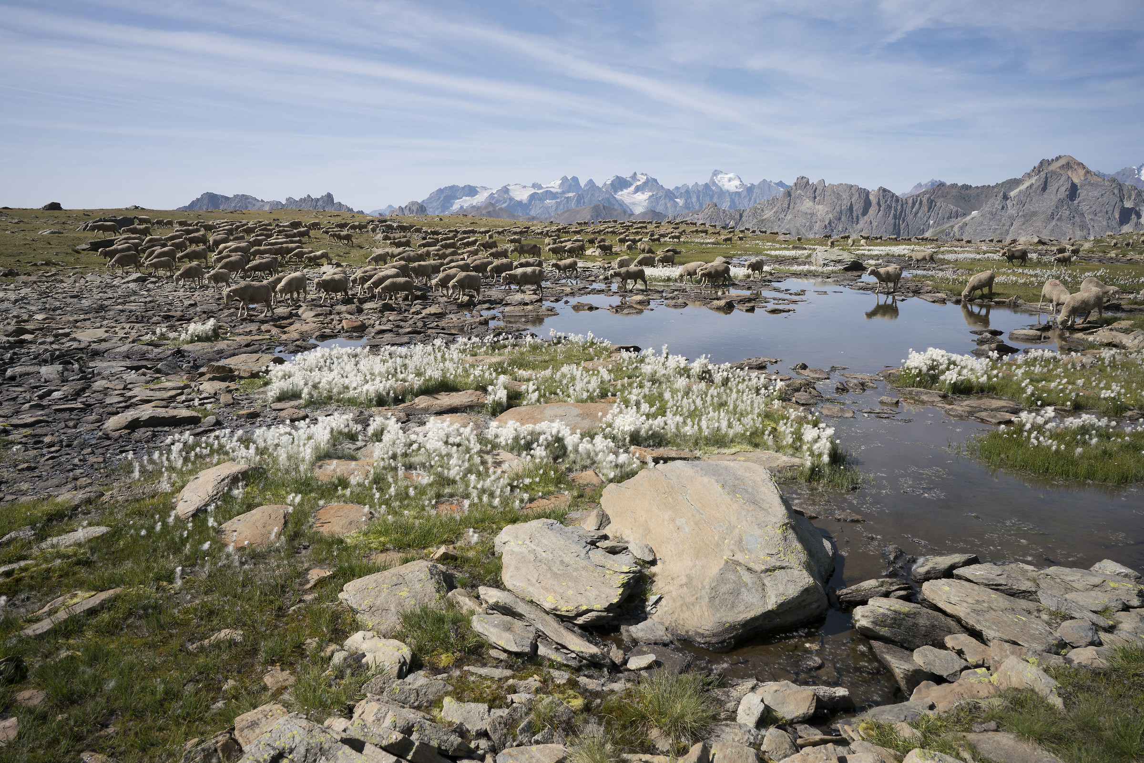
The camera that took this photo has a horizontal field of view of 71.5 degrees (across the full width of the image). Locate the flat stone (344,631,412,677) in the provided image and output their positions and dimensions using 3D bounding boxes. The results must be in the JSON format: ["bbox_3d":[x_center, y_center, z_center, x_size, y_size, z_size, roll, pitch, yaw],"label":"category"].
[{"bbox_3d":[-0.729,1.025,2.992,0.250,0.130,0.180,2,11,10],"label":"flat stone"}]

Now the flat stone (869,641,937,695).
[{"bbox_3d":[1.410,1.198,3.345,0.240,0.140,0.260,2,12,8],"label":"flat stone"}]

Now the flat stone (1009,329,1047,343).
[{"bbox_3d":[7.096,-0.711,12.377,0.480,0.160,0.420,0,11,0],"label":"flat stone"}]

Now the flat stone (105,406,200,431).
[{"bbox_3d":[-3.667,0.334,6.959,0.747,0.155,0.361,-4,12,-18],"label":"flat stone"}]

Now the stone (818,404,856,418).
[{"bbox_3d":[2.644,0.294,7.934,0.350,0.090,0.280,0,11,0],"label":"stone"}]

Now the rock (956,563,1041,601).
[{"bbox_3d":[2.101,0.990,3.942,0.400,0.130,0.240,6,13,27],"label":"rock"}]

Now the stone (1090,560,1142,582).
[{"bbox_3d":[2.638,0.919,3.858,0.220,0.085,0.130,3,12,15],"label":"stone"}]

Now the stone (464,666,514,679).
[{"bbox_3d":[-0.305,1.072,2.924,0.190,0.028,0.055,4,12,18],"label":"stone"}]

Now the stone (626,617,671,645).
[{"bbox_3d":[0.360,1.139,3.660,0.200,0.090,0.140,2,12,10],"label":"stone"}]

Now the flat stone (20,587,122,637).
[{"bbox_3d":[-2.116,0.975,3.373,0.180,0.080,0.420,7,13,31],"label":"flat stone"}]

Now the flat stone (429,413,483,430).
[{"bbox_3d":[-1.050,0.381,7.343,0.500,0.130,0.360,2,12,8],"label":"flat stone"}]

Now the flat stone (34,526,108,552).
[{"bbox_3d":[-2.820,0.881,4.505,0.360,0.080,0.170,-10,15,-41],"label":"flat stone"}]

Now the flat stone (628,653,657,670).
[{"bbox_3d":[0.277,1.104,3.133,0.118,0.033,0.062,-4,12,-20],"label":"flat stone"}]

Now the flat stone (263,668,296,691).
[{"bbox_3d":[-1.110,1.145,3.028,0.120,0.050,0.120,-3,12,-15],"label":"flat stone"}]

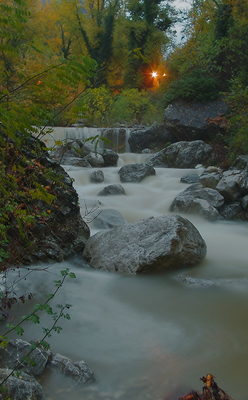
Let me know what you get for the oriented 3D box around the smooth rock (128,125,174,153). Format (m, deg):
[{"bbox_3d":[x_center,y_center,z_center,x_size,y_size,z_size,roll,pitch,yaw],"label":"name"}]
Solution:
[{"bbox_3d":[0.905,-1.799,13.189,1.573,0.784,1.180,1,11,3],"label":"smooth rock"}]

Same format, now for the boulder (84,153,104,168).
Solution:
[{"bbox_3d":[-0.824,-1.107,12.600,0.553,0.440,0.470,0,8,0],"label":"boulder"}]

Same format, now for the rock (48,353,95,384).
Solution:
[{"bbox_3d":[-0.372,1.169,3.160,0.340,0.140,0.200,4,11,22],"label":"rock"}]

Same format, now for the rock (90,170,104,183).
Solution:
[{"bbox_3d":[-0.641,-0.558,10.900,0.335,0.308,0.285,0,8,0],"label":"rock"}]

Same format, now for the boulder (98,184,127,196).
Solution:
[{"bbox_3d":[-0.223,-0.203,8.686,0.556,0.204,0.445,0,11,-1],"label":"boulder"}]

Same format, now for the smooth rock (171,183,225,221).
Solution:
[{"bbox_3d":[1.326,0.003,8.047,0.975,0.575,0.829,2,11,9],"label":"smooth rock"}]

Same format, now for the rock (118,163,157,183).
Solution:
[{"bbox_3d":[0.324,-0.657,10.900,0.914,0.491,0.686,0,8,0],"label":"rock"}]

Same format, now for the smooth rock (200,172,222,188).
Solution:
[{"bbox_3d":[1.744,-0.394,9.148,0.462,0.309,0.393,2,11,11],"label":"smooth rock"}]

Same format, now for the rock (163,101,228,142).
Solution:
[{"bbox_3d":[2.473,-2.693,15.500,2.119,1.409,1.589,0,8,0],"label":"rock"}]

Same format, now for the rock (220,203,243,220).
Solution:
[{"bbox_3d":[1.865,0.178,7.775,0.412,0.290,0.350,3,11,14],"label":"rock"}]

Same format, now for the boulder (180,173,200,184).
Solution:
[{"bbox_3d":[1.576,-0.496,10.600,0.477,0.295,0.382,0,8,0],"label":"boulder"}]

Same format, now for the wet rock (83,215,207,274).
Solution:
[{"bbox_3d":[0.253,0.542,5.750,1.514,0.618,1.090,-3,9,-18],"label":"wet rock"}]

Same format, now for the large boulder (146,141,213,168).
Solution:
[{"bbox_3d":[1.537,-1.279,12.600,1.802,0.764,1.261,0,8,0],"label":"large boulder"}]

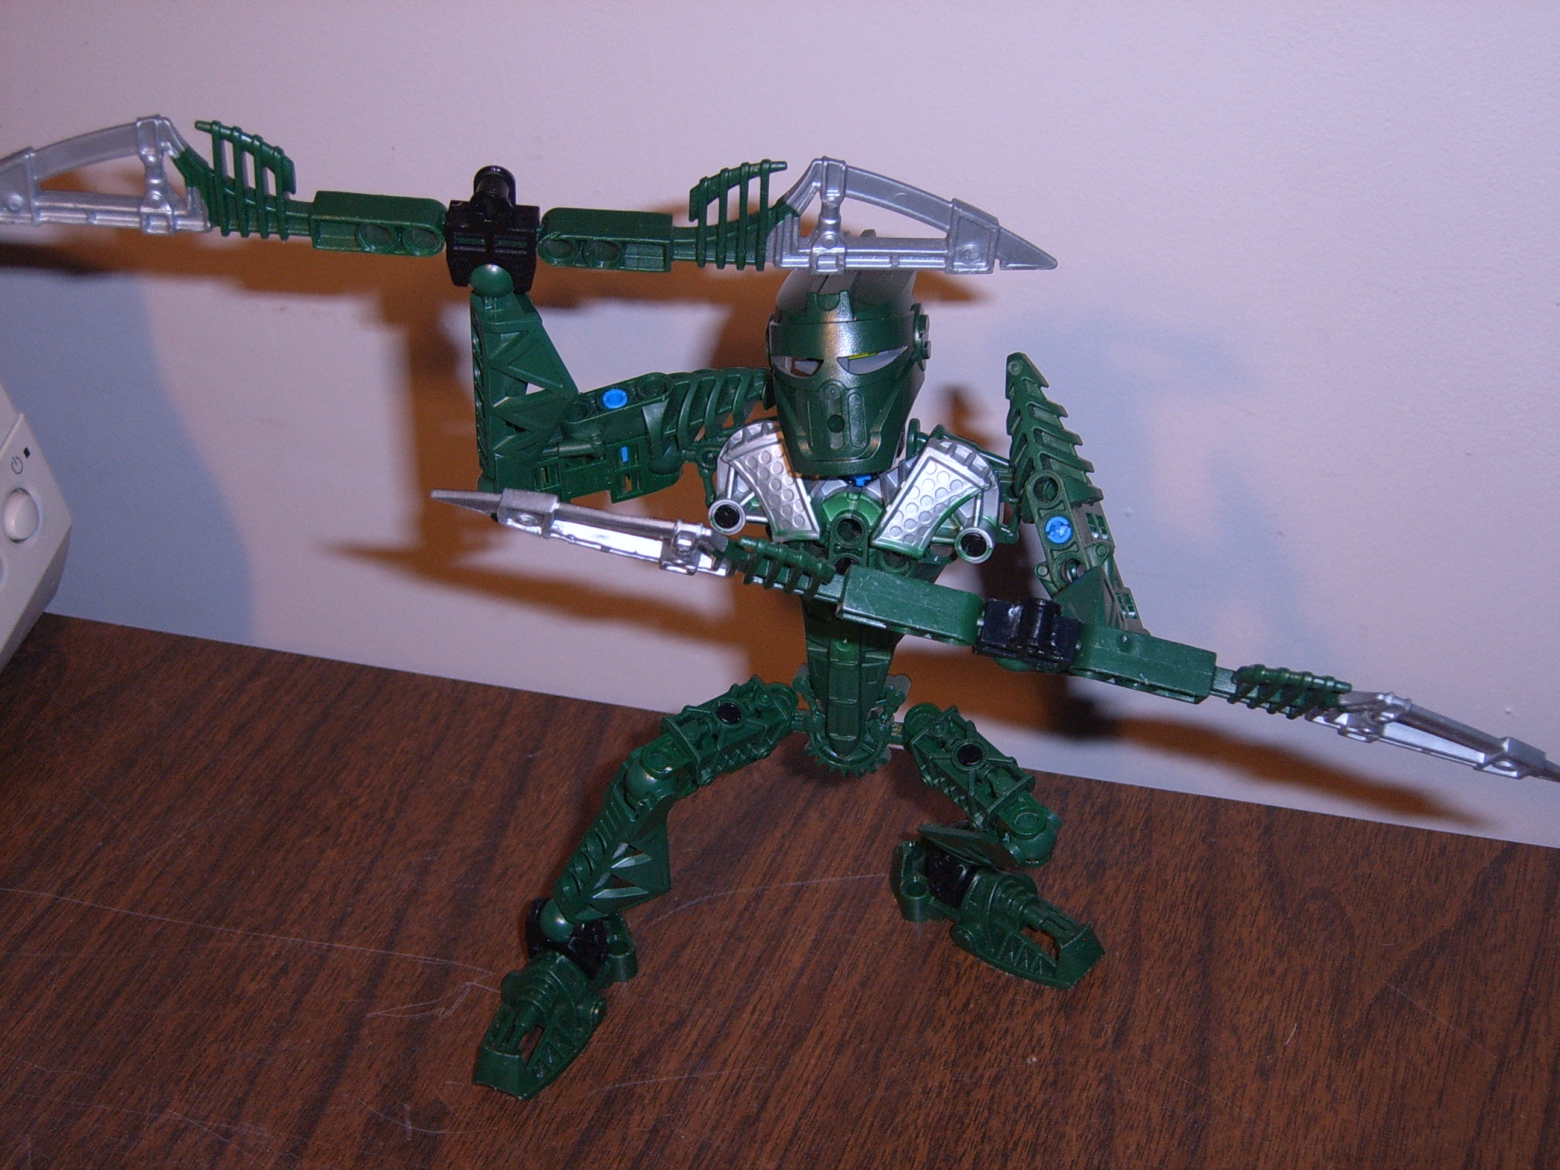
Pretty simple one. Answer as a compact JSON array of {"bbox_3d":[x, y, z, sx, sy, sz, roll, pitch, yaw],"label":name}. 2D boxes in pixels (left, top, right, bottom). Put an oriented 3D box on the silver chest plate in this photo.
[{"bbox_3d":[0.015,-0.018,0.477,0.056,0.021,0.019,6,16,10],"label":"silver chest plate"}]

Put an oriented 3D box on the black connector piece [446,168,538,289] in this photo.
[{"bbox_3d":[-0.052,-0.064,0.446,0.016,0.024,0.008,4,54,2],"label":"black connector piece"}]

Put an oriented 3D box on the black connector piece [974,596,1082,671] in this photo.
[{"bbox_3d":[0.042,0.009,0.421,0.016,0.008,0.024,12,-9,0],"label":"black connector piece"}]

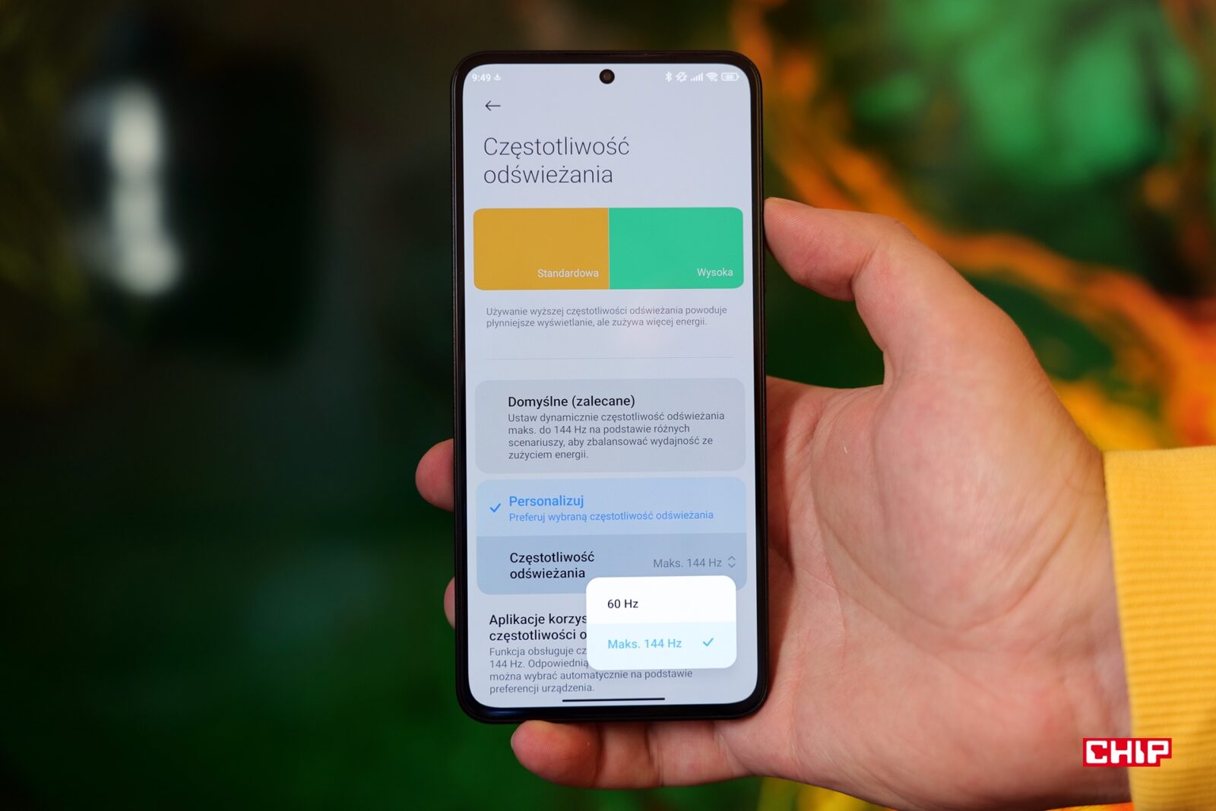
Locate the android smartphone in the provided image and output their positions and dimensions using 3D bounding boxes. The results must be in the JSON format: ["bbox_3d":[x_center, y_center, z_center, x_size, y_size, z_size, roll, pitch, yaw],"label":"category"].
[{"bbox_3d":[0.000,-0.005,0.386,0.076,0.162,0.009,-1,-1,-3],"label":"android smartphone"}]

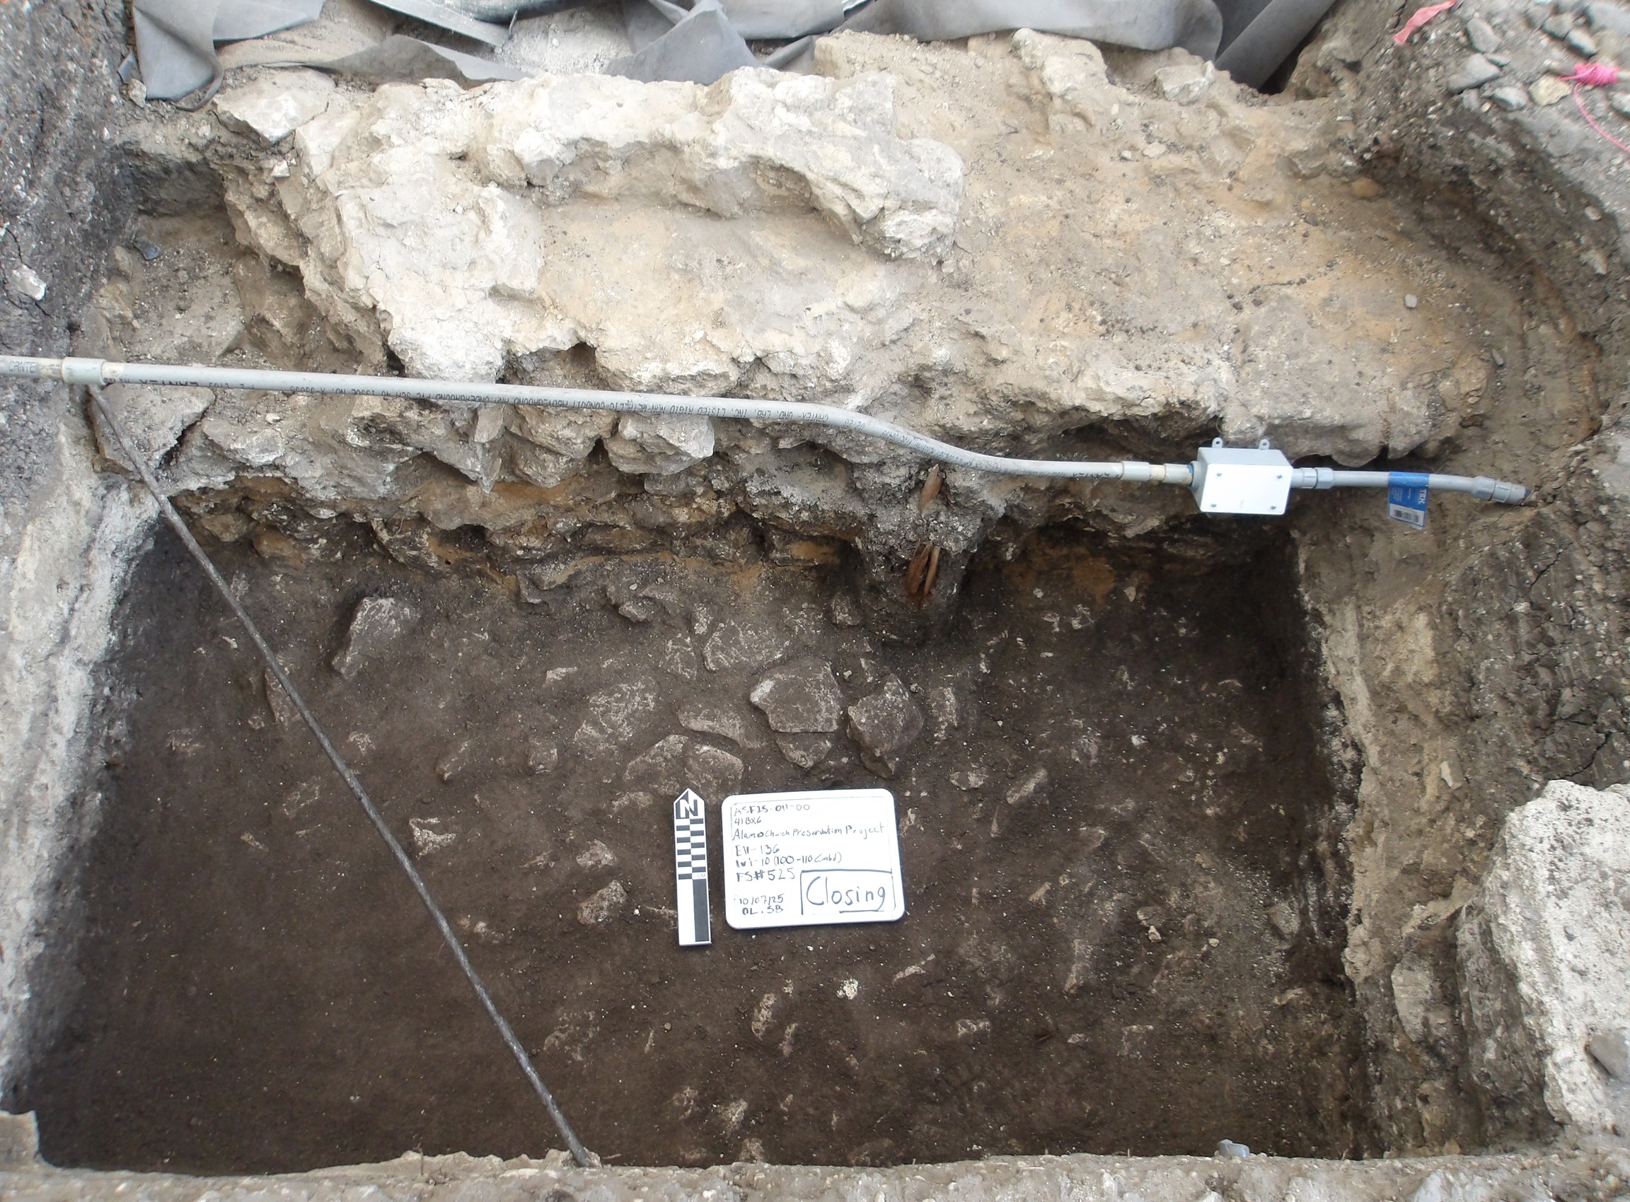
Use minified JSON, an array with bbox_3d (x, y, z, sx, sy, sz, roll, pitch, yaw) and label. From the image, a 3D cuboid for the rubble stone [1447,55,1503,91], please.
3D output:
[{"bbox_3d":[0.993,-0.792,1.912,0.080,0.035,0.048,-26,66,-15],"label":"rubble stone"}]

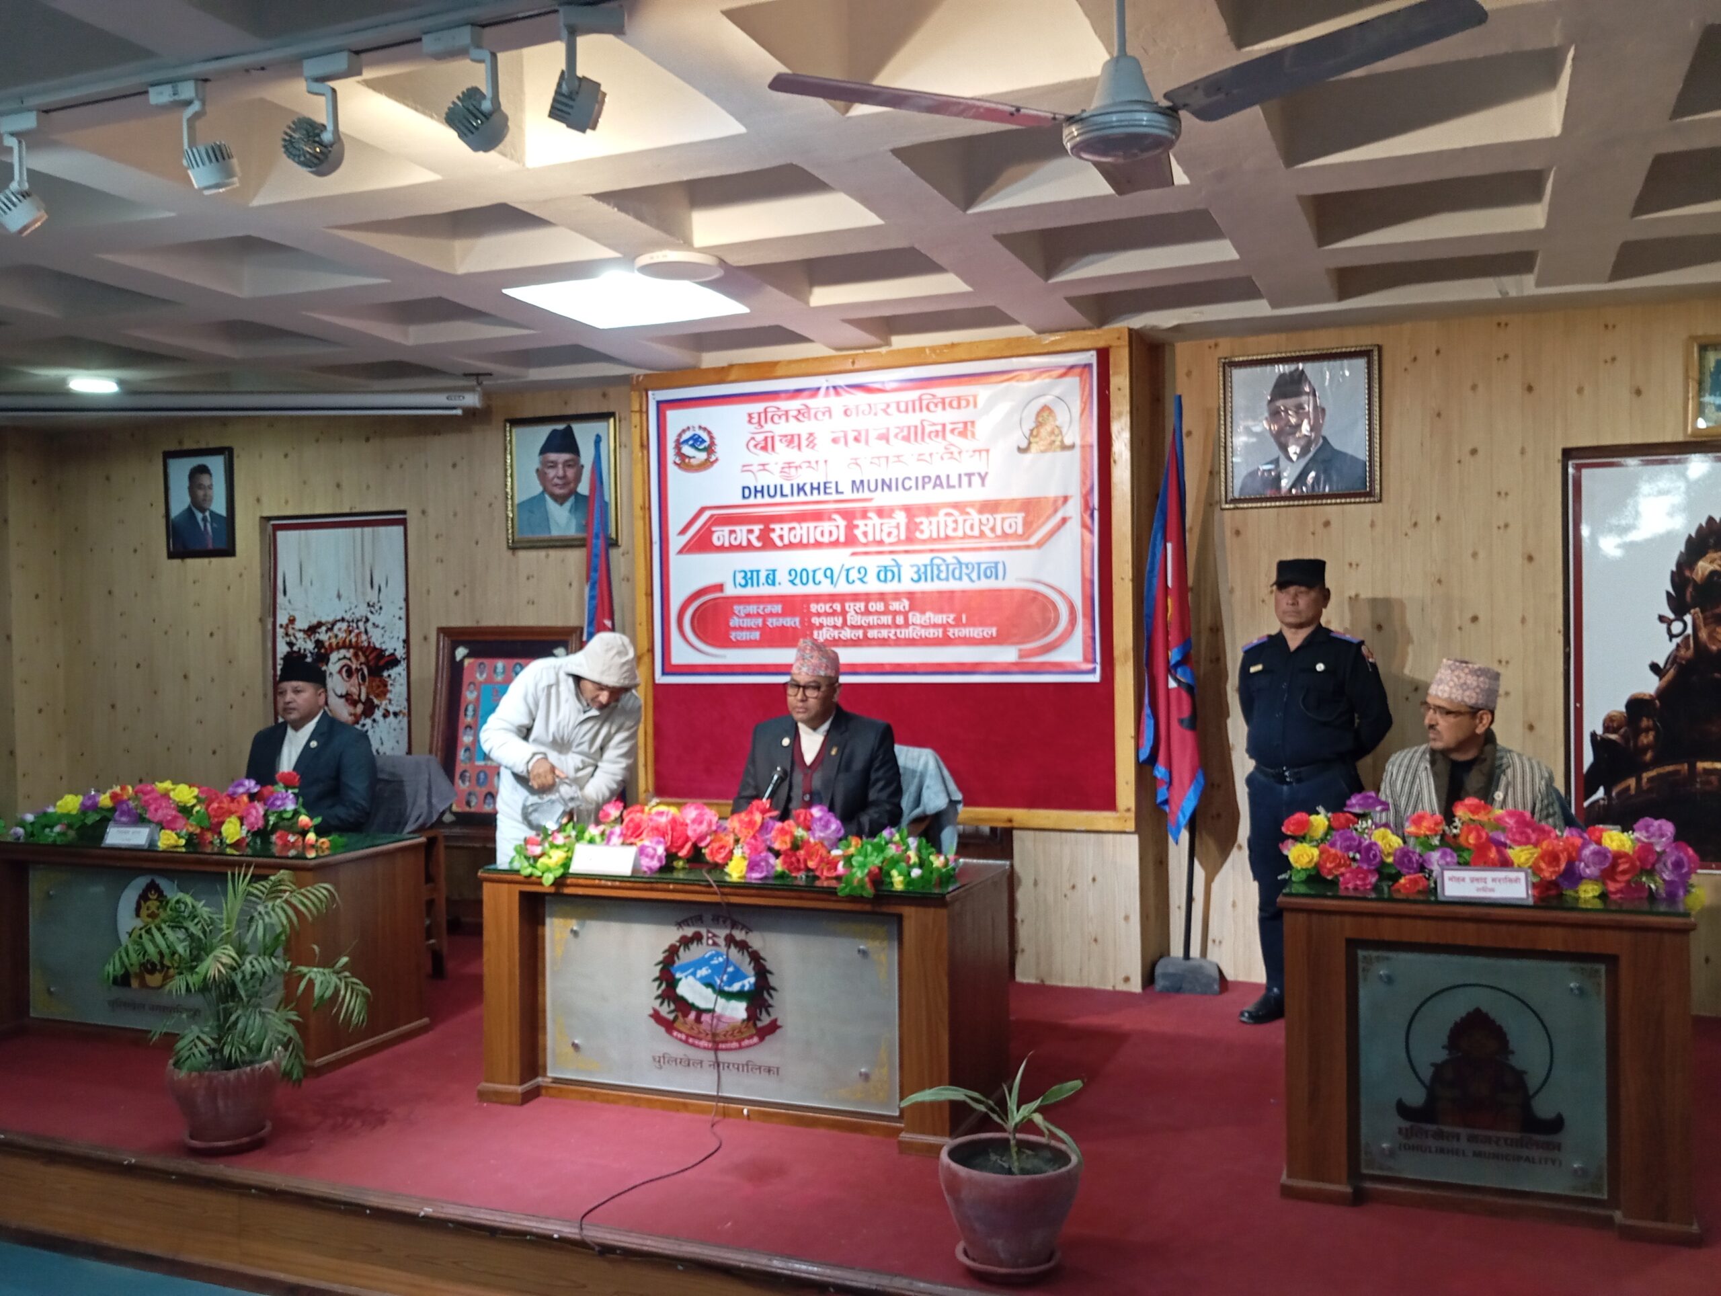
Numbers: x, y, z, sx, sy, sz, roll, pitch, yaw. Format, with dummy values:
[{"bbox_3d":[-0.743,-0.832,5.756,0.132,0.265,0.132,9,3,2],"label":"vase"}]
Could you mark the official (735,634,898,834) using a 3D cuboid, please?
[{"bbox_3d":[-0.174,0.692,4.739,0.600,1.450,0.720,-1,0,20],"label":"official"}]

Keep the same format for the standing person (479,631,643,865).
[{"bbox_3d":[-1.164,0.692,5.234,0.580,1.480,0.580,-1,0,-35],"label":"standing person"}]

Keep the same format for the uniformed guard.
[{"bbox_3d":[1.722,0.528,5.321,0.549,1.735,0.372,-1,0,30],"label":"uniformed guard"}]

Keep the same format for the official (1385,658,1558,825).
[{"bbox_3d":[1.771,0.708,4.029,0.560,1.360,0.720,-1,0,27],"label":"official"}]

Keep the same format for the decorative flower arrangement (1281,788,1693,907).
[{"bbox_3d":[1.563,0.521,3.518,0.950,0.230,0.270,-1,0,20],"label":"decorative flower arrangement"}]

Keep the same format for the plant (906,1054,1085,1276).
[{"bbox_3d":[0.297,1.177,3.195,0.412,0.480,0.363,-1,0,6],"label":"plant"}]

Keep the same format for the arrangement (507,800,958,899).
[{"bbox_3d":[-0.414,0.590,4.241,1.460,0.210,0.260,-1,0,20],"label":"arrangement"}]

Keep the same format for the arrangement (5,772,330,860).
[{"bbox_3d":[-2.612,0.614,5.233,1.421,0.245,0.284,-1,0,22],"label":"arrangement"}]

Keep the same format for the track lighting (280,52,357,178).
[{"bbox_3d":[-1.146,-1.121,2.937,0.135,0.235,0.135,-1,0,9],"label":"track lighting"}]

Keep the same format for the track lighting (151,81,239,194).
[{"bbox_3d":[-1.402,-1.065,2.940,0.140,0.220,0.140,-1,0,37],"label":"track lighting"}]

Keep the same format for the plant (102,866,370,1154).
[{"bbox_3d":[-1.830,1.051,4.087,0.764,0.794,0.666,-1,0,-24],"label":"plant"}]

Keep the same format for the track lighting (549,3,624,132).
[{"bbox_3d":[-0.546,-1.130,2.714,0.140,0.230,0.120,-1,0,-19],"label":"track lighting"}]

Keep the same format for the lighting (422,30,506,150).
[{"bbox_3d":[-0.766,-1.075,2.705,0.140,0.230,0.140,-1,0,37],"label":"lighting"}]

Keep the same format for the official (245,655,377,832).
[{"bbox_3d":[-2.252,0.738,5.520,0.570,1.420,0.720,-1,0,20],"label":"official"}]

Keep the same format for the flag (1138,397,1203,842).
[{"bbox_3d":[1.271,-0.133,5.650,0.250,1.780,0.200,-1,0,20],"label":"flag"}]

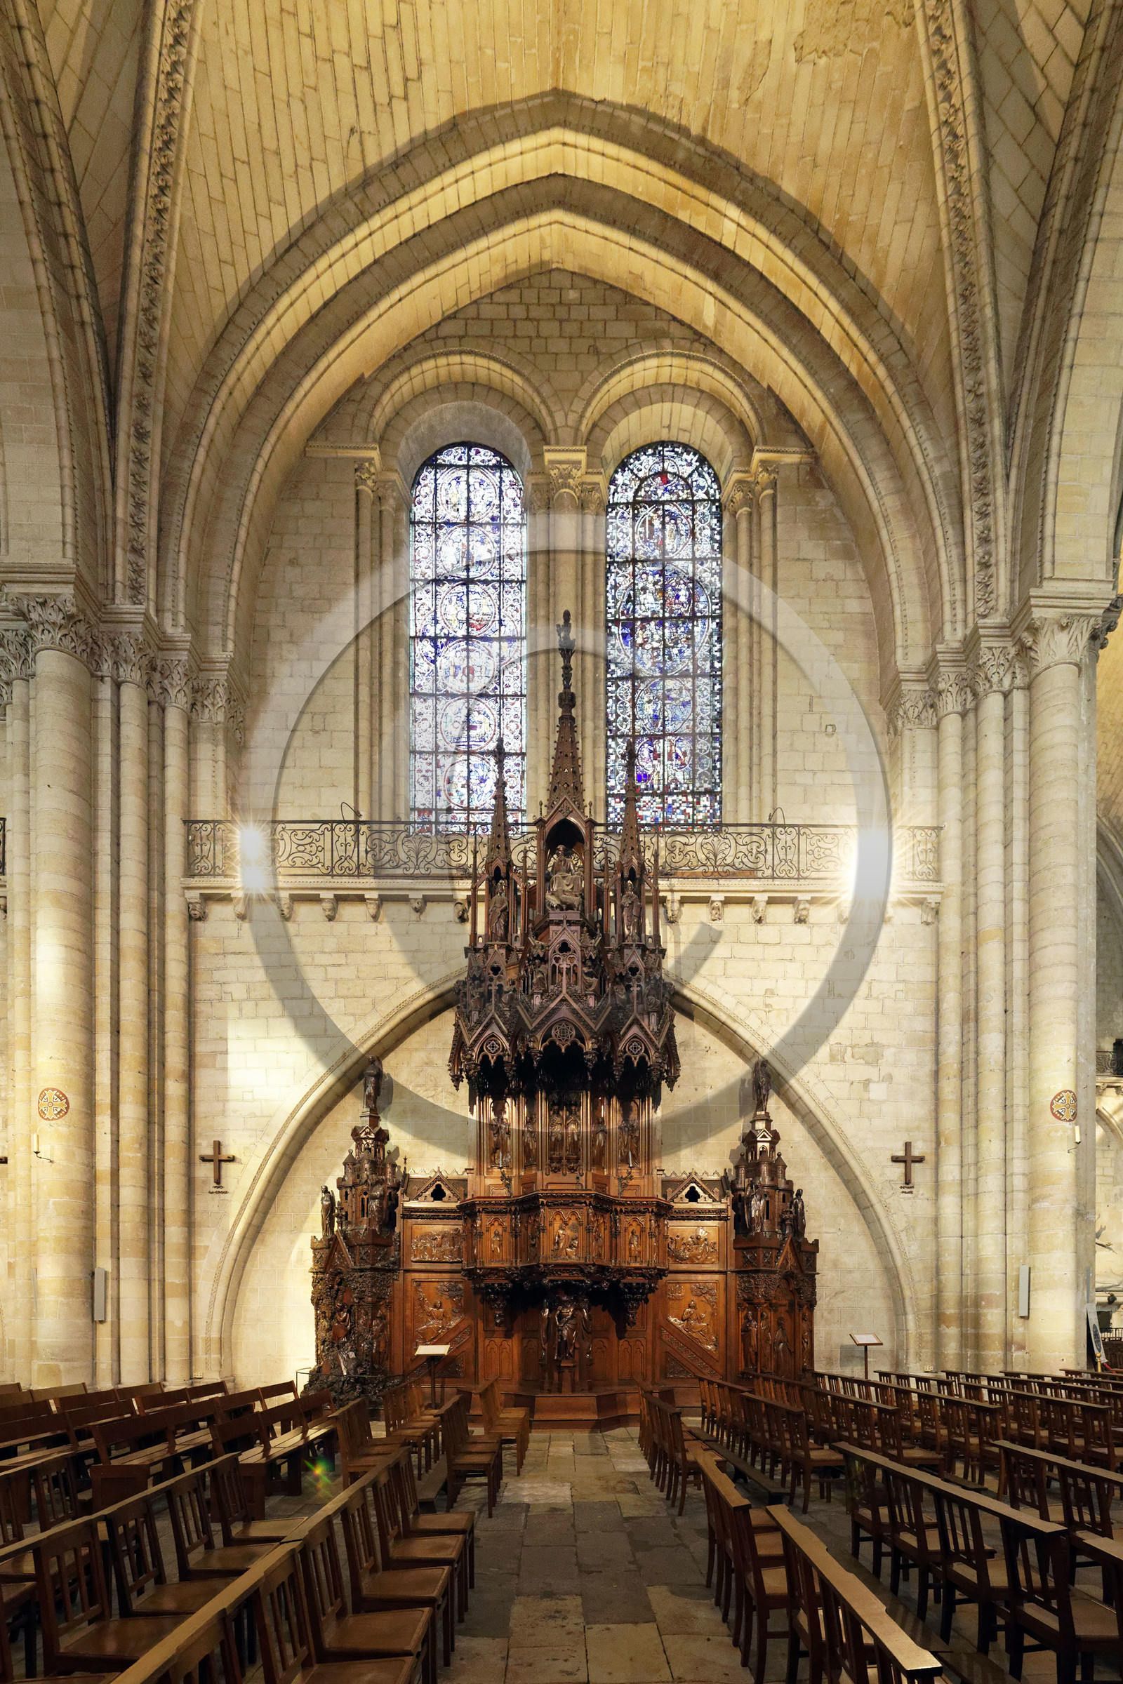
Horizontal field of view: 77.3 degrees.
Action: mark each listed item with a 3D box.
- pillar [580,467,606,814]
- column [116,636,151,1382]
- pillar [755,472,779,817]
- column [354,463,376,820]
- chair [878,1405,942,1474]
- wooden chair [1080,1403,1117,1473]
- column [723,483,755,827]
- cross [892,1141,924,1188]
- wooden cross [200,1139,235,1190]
[{"bbox_3d":[0.634,-3.740,13.800,0.500,6.950,0.500,0,0,0],"label":"pillar"},{"bbox_3d":[-7.560,3.110,12.400,0.560,13.400,0.560,0,0,0],"label":"column"},{"bbox_3d":[3.960,-3.760,13.500,0.390,6.950,0.390,0,0,0],"label":"pillar"},{"bbox_3d":[-3.770,-3.760,13.500,0.390,6.950,0.390,0,0,0],"label":"column"},{"bbox_3d":[3.240,5.660,6.530,0.470,0.870,0.460,0,0,0],"label":"chair"},{"bbox_3d":[5.180,5.680,6.550,0.460,0.870,0.460,0,0,0],"label":"wooden chair"},{"bbox_3d":[3.500,-3.730,13.800,0.520,6.950,0.500,0,0,0],"label":"column"},{"bbox_3d":[6.430,5.970,12.950,0.630,0.860,0.100,0,0,0],"label":"cross"},{"bbox_3d":[-6.370,5.970,12.950,0.630,0.860,0.100,0,0,0],"label":"wooden cross"}]

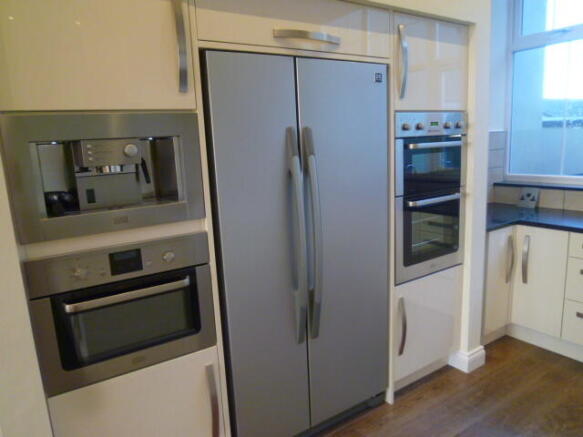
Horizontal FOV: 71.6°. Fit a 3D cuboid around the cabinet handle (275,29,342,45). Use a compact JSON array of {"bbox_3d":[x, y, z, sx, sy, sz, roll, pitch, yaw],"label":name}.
[{"bbox_3d":[0.084,-0.757,1.686,0.340,0.030,0.037,-9,12,-32],"label":"cabinet handle"}]

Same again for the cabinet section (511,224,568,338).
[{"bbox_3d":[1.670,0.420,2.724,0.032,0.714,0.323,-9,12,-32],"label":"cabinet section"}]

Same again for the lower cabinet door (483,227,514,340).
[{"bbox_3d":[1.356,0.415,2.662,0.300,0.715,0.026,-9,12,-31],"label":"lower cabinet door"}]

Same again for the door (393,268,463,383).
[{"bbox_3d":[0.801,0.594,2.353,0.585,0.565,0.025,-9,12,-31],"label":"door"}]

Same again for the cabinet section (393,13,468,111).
[{"bbox_3d":[0.597,-0.823,2.314,0.585,0.455,0.570,-9,12,-31],"label":"cabinet section"}]

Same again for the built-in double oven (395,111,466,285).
[{"bbox_3d":[0.650,-0.156,2.473,0.594,0.904,0.580,-9,12,-32],"label":"built-in double oven"}]

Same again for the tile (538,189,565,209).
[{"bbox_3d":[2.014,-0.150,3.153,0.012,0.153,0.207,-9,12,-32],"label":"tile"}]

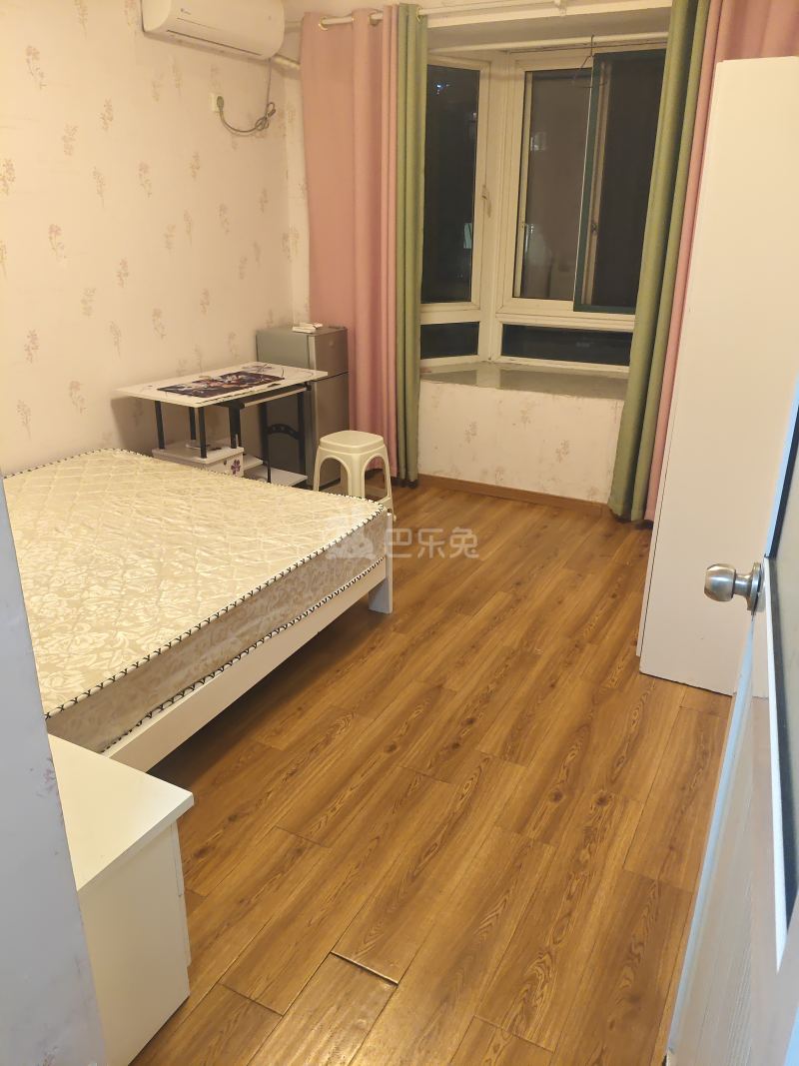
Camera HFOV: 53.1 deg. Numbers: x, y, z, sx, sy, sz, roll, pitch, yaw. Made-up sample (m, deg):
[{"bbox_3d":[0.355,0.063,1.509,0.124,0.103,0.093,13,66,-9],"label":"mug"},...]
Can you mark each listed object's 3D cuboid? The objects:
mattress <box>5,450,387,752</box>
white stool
[{"bbox_3d":[-1.161,0.167,2.596,1.520,0.205,2.000,11,24,25],"label":"mattress"},{"bbox_3d":[-0.238,-0.259,4.048,0.320,0.455,0.320,15,26,32],"label":"white stool"}]

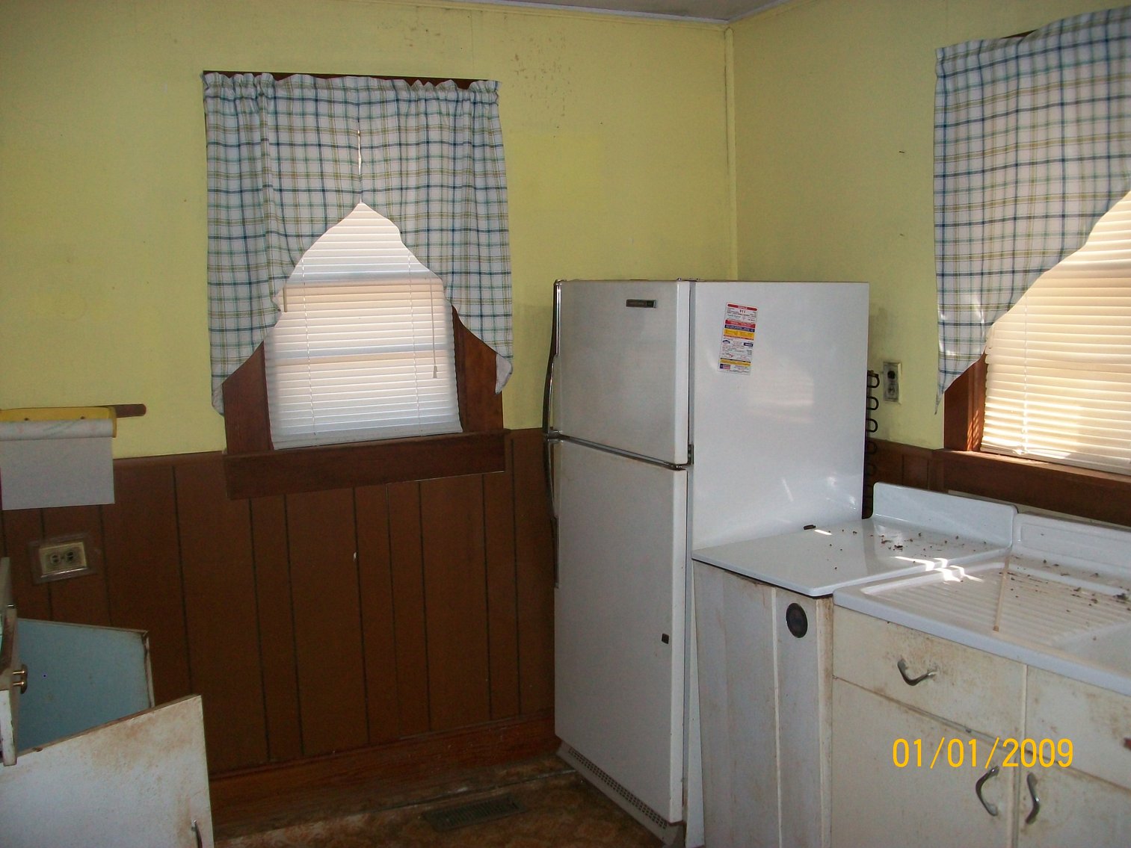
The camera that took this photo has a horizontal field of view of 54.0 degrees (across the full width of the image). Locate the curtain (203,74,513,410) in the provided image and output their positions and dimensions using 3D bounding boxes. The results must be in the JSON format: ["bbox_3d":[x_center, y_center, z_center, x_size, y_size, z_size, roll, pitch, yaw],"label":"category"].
[{"bbox_3d":[-0.617,-0.560,3.426,0.929,0.985,0.080,-4,6,-23],"label":"curtain"}]

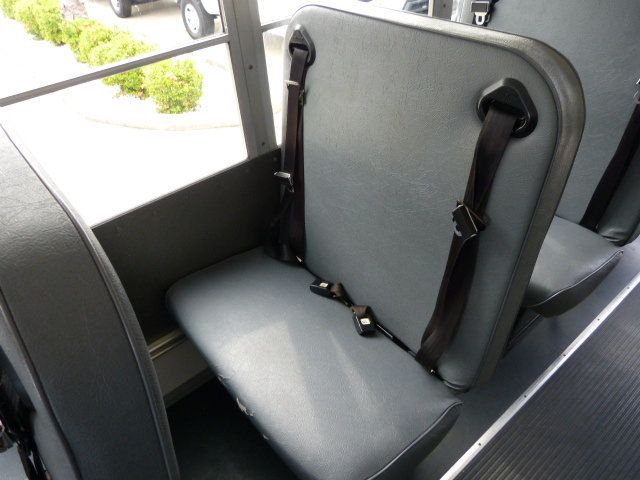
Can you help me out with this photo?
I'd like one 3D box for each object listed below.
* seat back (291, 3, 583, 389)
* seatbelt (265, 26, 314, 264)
[{"bbox_3d":[0.155,-0.120,1.104,0.102,0.736,0.750,-21,41,-33],"label":"seat back"},{"bbox_3d":[-0.087,-0.225,1.274,0.062,0.667,0.138,-21,41,-33],"label":"seatbelt"}]

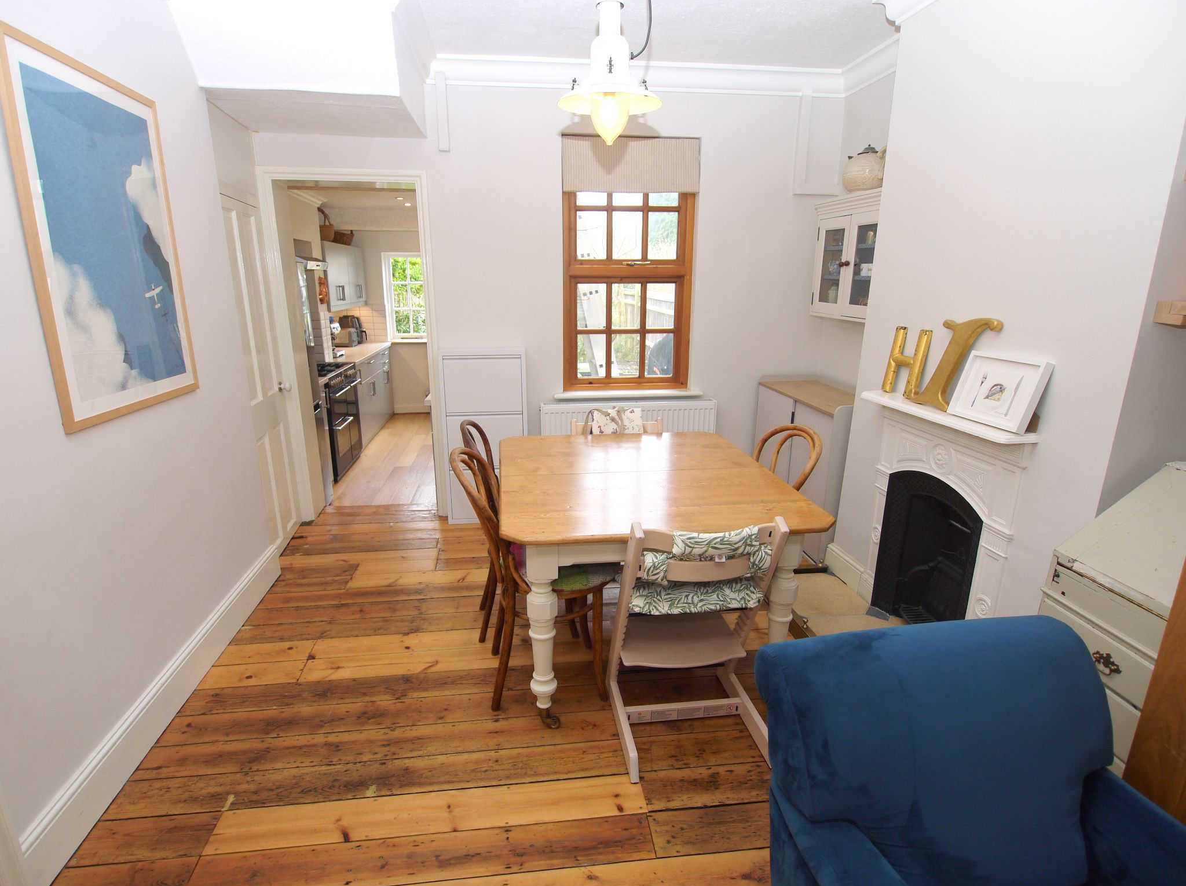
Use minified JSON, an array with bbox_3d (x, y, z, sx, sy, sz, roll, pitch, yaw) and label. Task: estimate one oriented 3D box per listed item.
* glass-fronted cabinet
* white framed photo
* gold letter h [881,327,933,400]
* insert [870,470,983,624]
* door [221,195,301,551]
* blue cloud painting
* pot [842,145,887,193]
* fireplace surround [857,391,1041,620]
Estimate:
[{"bbox_3d":[1.417,-0.969,3.275,0.213,0.614,0.755,-2,16,-7],"label":"glass-fronted cabinet"},{"bbox_3d":[1.348,-0.174,2.053,0.030,0.229,0.296,13,12,-15],"label":"white framed photo"},{"bbox_3d":[1.324,-0.341,2.595,0.035,0.283,0.228,6,14,-9],"label":"gold letter h"},{"bbox_3d":[1.419,0.481,2.527,0.200,0.730,0.570,-2,15,-7],"label":"insert"},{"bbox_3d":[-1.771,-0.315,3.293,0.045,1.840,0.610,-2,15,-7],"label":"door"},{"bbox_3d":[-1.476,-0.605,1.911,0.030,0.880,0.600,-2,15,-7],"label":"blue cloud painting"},{"bbox_3d":[1.416,-1.401,3.174,0.235,0.260,0.290,-6,17,-21],"label":"pot"},{"bbox_3d":[1.311,0.359,2.470,0.160,0.990,0.840,-2,15,-7],"label":"fireplace surround"}]

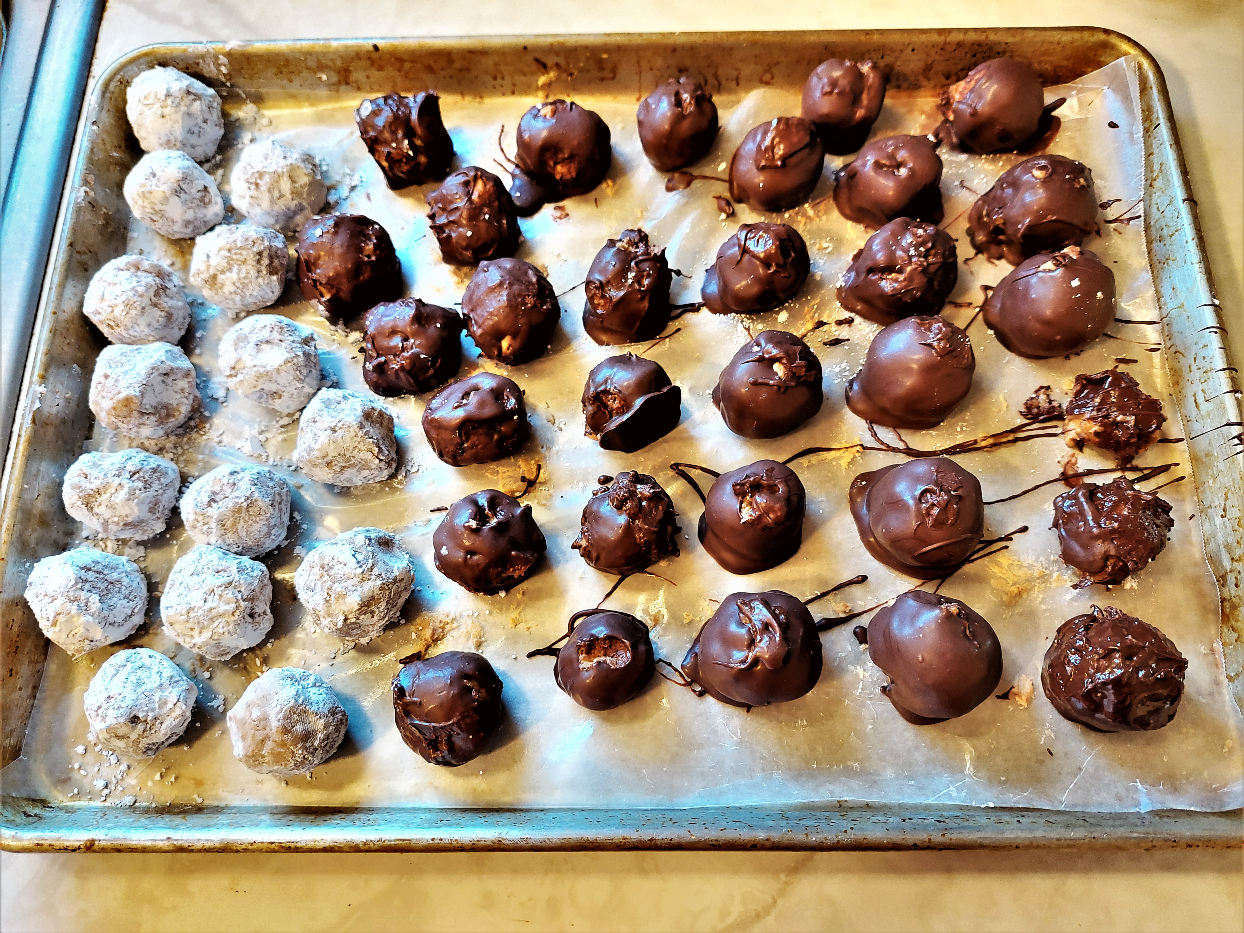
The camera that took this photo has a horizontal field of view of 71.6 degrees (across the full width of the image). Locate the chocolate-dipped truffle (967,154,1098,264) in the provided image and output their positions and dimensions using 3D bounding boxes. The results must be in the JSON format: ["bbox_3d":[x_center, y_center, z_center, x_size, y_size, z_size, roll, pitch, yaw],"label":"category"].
[{"bbox_3d":[0.161,-0.100,0.339,0.047,0.041,0.044,-1,72,1],"label":"chocolate-dipped truffle"}]

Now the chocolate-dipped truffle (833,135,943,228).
[{"bbox_3d":[0.110,-0.118,0.358,0.044,0.034,0.038,0,70,1],"label":"chocolate-dipped truffle"}]

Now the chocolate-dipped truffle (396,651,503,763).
[{"bbox_3d":[-0.058,0.081,0.289,0.037,0.033,0.037,0,70,1],"label":"chocolate-dipped truffle"}]

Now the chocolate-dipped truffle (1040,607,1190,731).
[{"bbox_3d":[0.163,0.067,0.287,0.042,0.038,0.041,-1,72,1],"label":"chocolate-dipped truffle"}]

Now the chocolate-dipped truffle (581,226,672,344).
[{"bbox_3d":[0.002,-0.071,0.340,0.036,0.040,0.046,-1,72,1],"label":"chocolate-dipped truffle"}]

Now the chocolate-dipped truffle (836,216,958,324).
[{"bbox_3d":[0.108,-0.077,0.340,0.045,0.039,0.043,-1,72,1],"label":"chocolate-dipped truffle"}]

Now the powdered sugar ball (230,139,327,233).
[{"bbox_3d":[-0.142,-0.116,0.358,0.038,0.035,0.038,-1,72,1],"label":"powdered sugar ball"}]

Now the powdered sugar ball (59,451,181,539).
[{"bbox_3d":[-0.186,0.010,0.320,0.039,0.031,0.035,0,72,1],"label":"powdered sugar ball"}]

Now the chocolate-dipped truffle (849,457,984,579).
[{"bbox_3d":[0.106,0.018,0.311,0.047,0.036,0.044,-1,72,1],"label":"chocolate-dipped truffle"}]

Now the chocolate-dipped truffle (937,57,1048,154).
[{"bbox_3d":[0.157,-0.153,0.366,0.044,0.036,0.039,-1,72,1],"label":"chocolate-dipped truffle"}]

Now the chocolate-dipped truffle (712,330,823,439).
[{"bbox_3d":[0.054,-0.030,0.321,0.041,0.037,0.041,-1,72,1],"label":"chocolate-dipped truffle"}]

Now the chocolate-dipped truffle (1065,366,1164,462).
[{"bbox_3d":[0.184,-0.019,0.323,0.034,0.029,0.036,0,70,1],"label":"chocolate-dipped truffle"}]

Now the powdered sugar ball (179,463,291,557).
[{"bbox_3d":[-0.140,0.016,0.312,0.037,0.032,0.035,0,72,1],"label":"powdered sugar ball"}]

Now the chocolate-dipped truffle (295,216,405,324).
[{"bbox_3d":[-0.107,-0.077,0.338,0.040,0.037,0.043,-1,72,1],"label":"chocolate-dipped truffle"}]

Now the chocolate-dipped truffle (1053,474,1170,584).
[{"bbox_3d":[0.175,0.023,0.309,0.039,0.034,0.039,-1,72,1],"label":"chocolate-dipped truffle"}]

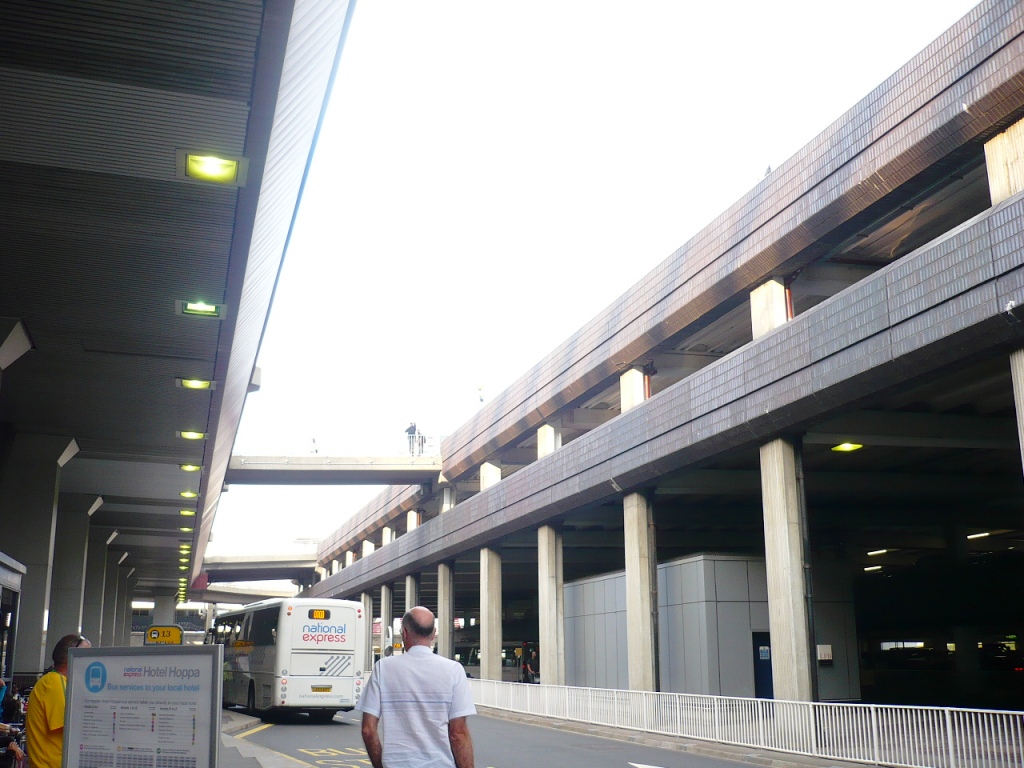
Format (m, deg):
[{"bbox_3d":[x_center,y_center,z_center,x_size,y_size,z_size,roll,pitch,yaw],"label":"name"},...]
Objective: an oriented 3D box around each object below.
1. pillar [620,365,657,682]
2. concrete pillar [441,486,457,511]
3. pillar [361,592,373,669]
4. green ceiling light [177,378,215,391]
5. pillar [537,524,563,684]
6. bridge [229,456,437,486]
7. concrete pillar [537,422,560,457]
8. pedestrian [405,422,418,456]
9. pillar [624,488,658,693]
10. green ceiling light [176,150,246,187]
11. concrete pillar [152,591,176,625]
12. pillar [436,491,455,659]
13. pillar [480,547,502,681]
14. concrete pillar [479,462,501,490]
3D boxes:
[{"bbox_3d":[3.636,4.465,29.290,0.530,9.930,0.950,5,-16,-17],"label":"pillar"},{"bbox_3d":[-3.414,6.930,54.654,0.600,2.500,1.050,4,-16,-17],"label":"concrete pillar"},{"bbox_3d":[-10.700,18.711,75.467,0.600,6.700,1.050,4,-16,-17],"label":"pillar"},{"bbox_3d":[-4.998,-0.008,16.413,0.610,0.100,0.600,5,-16,-17],"label":"green ceiling light"},{"bbox_3d":[1.367,8.083,35.811,0.530,6.330,0.950,5,-16,-17],"label":"pillar"},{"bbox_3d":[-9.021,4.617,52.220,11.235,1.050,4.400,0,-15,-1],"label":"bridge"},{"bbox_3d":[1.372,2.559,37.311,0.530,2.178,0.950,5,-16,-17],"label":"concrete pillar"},{"bbox_3d":[-5.195,2.864,53.357,0.580,1.770,0.400,4,-16,-17],"label":"pedestrian"},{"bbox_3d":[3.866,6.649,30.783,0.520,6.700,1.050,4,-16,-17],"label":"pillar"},{"bbox_3d":[-2.673,-1.936,9.242,0.610,0.100,0.600,5,-16,-17],"label":"green ceiling light"},{"bbox_3d":[-21.124,15.422,62.356,1.220,5.900,0.950,5,-16,-17],"label":"concrete pillar"},{"bbox_3d":[-3.199,10.111,50.374,0.530,9.978,0.950,5,-16,-17],"label":"pillar"},{"bbox_3d":[-0.934,10.669,45.675,0.650,6.700,1.050,4,-16,-17],"label":"pillar"},{"bbox_3d":[-0.957,4.913,47.221,0.650,2.520,1.050,4,-16,-17],"label":"concrete pillar"}]

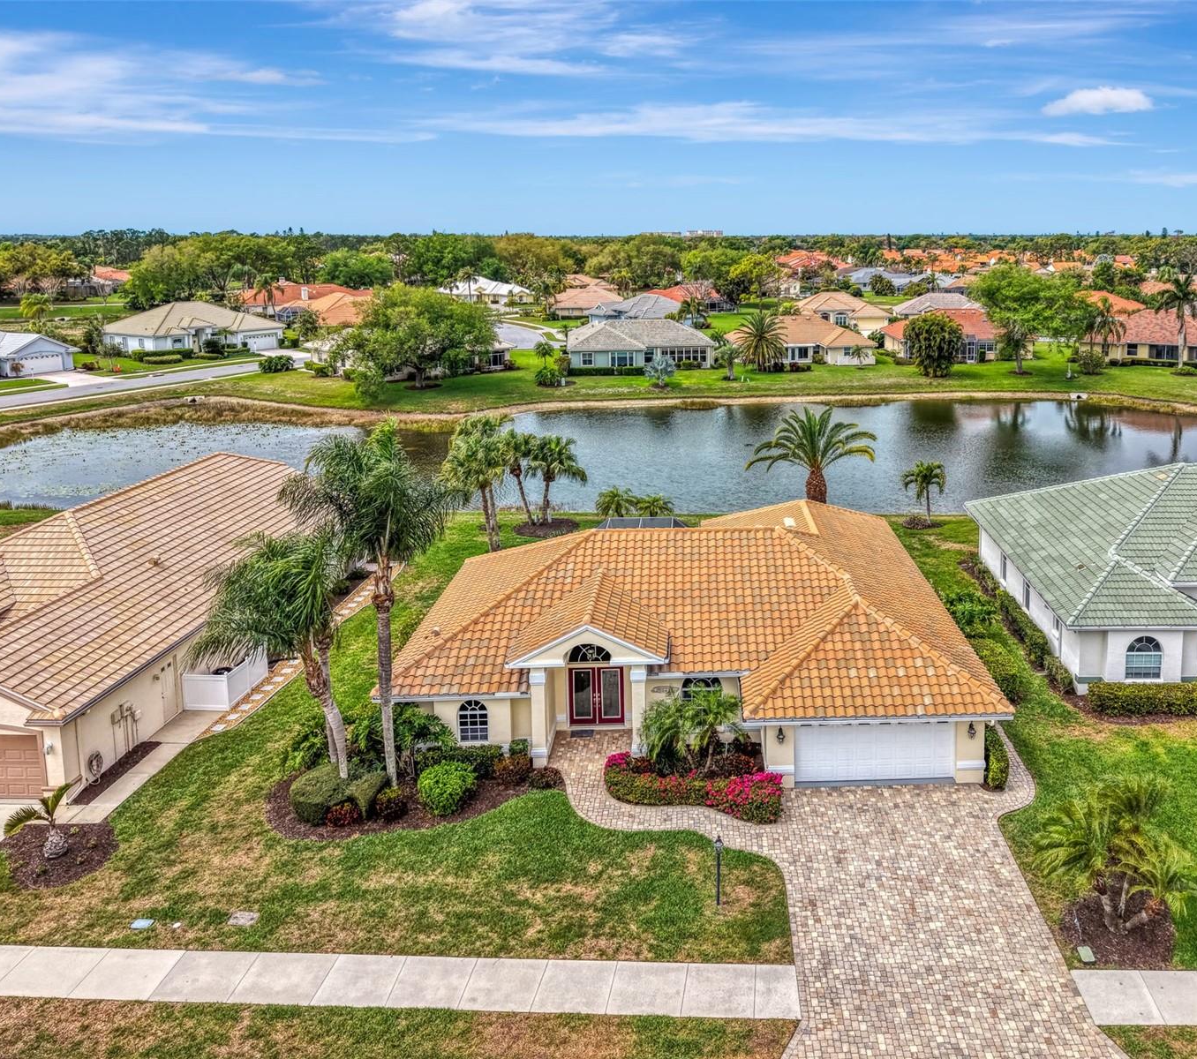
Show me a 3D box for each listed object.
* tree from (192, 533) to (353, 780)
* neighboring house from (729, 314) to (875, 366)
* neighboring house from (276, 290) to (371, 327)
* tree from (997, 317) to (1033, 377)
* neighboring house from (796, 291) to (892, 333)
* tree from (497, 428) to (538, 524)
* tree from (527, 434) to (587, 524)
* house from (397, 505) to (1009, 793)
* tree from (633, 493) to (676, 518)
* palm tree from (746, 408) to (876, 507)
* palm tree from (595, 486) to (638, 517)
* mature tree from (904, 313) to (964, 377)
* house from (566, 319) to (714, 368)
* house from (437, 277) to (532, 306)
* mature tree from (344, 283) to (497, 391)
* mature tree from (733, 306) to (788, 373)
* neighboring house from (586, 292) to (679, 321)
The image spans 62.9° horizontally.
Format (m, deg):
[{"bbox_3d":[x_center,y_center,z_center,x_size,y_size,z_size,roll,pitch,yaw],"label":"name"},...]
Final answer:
[{"bbox_3d":[-9.490,4.011,28.795,4.500,7.860,4.000,0,17,0],"label":"tree"},{"bbox_3d":[26.300,-25.272,129.190,17.800,5.700,16.000,0,17,0],"label":"neighboring house"},{"bbox_3d":[-41.500,-34.995,159.705,17.000,6.400,21.000,-12,21,-35],"label":"neighboring house"},{"bbox_3d":[50.692,-22.209,118.211,4.100,6.700,4.100,0,17,0],"label":"tree"},{"bbox_3d":[41.700,-37.686,169.837,15.000,6.100,18.000,0,17,0],"label":"neighboring house"},{"bbox_3d":[-4.600,-2.984,55.486,2.600,5.600,2.600,0,17,0],"label":"tree"},{"bbox_3d":[-2.403,-2.880,56.879,3.300,5.410,3.300,0,17,0],"label":"tree"},{"bbox_3d":[3.400,2.220,38.373,19.300,6.000,20.800,1,17,3],"label":"house"},{"bbox_3d":[2.966,-0.376,52.119,2.200,3.170,2.200,0,17,0],"label":"tree"},{"bbox_3d":[11.400,-3.271,53.834,7.100,7.100,7.100,0,17,0],"label":"palm tree"},{"bbox_3d":[1.026,-1.061,54.803,2.350,2.800,2.300,0,17,0],"label":"palm tree"},{"bbox_3d":[39.808,-21.756,115.324,6.700,7.500,6.500,0,17,0],"label":"mature tree"},{"bbox_3d":[5.600,-23.868,125.449,18.000,5.700,16.000,-1,17,-5],"label":"house"},{"bbox_3d":[-27.000,-56.812,233.527,21.500,6.100,15.000,-5,17,-15],"label":"house"},{"bbox_3d":[-19.500,-20.908,106.486,16.500,11.200,15.500,0,17,0],"label":"mature tree"},{"bbox_3d":[19.200,-22.635,117.974,6.800,7.500,6.800,0,17,0],"label":"mature tree"},{"bbox_3d":[9.000,-37.878,170.823,19.000,5.900,16.000,5,17,16],"label":"neighboring house"}]

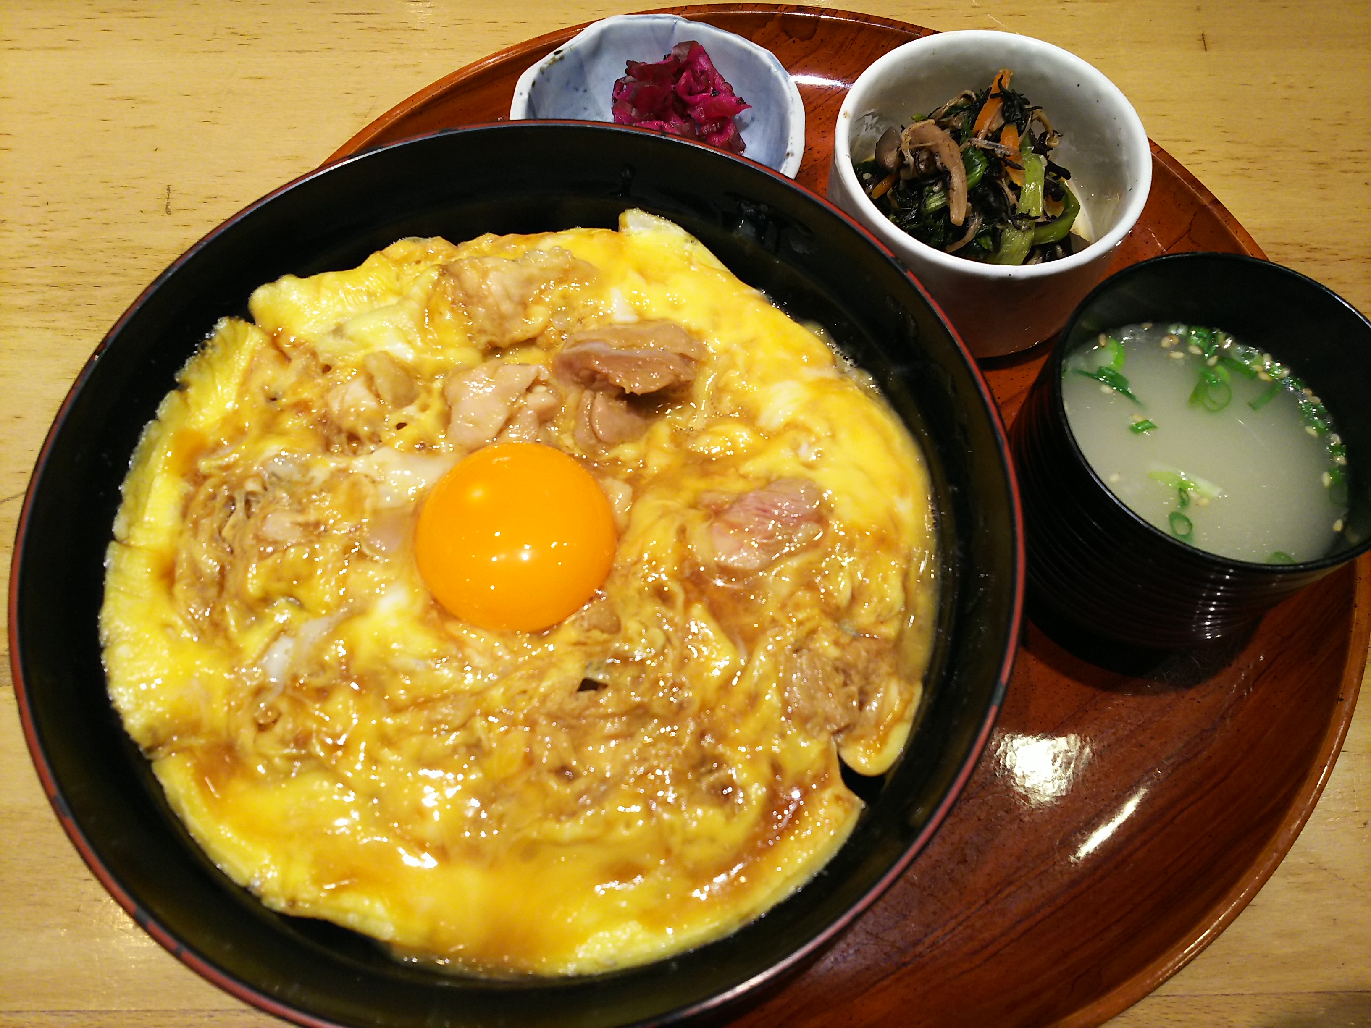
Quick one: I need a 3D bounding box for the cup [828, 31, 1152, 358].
[{"bbox_3d":[0.083,-0.090,0.297,0.085,0.043,0.085,0,67,0],"label":"cup"}]

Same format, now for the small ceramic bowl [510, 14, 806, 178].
[{"bbox_3d":[-0.008,-0.106,0.309,0.085,0.030,0.085,0,67,0],"label":"small ceramic bowl"}]

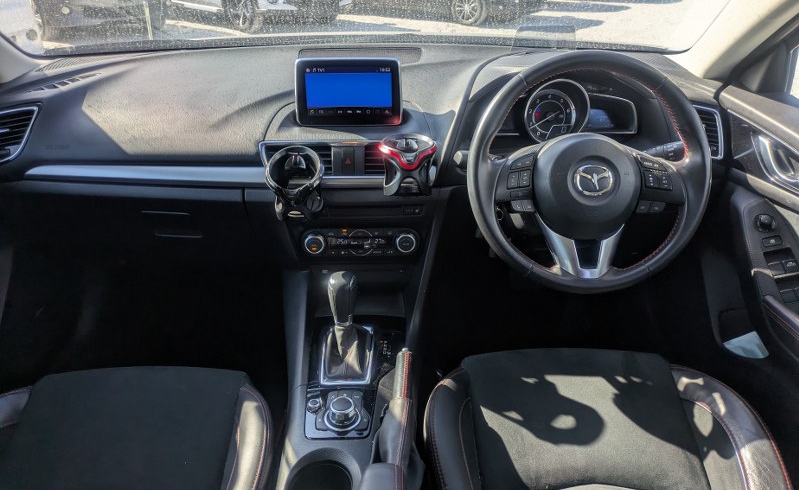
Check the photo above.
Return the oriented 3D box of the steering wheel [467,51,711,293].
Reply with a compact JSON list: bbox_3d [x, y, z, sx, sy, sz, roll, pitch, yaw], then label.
[{"bbox_3d":[0.287,-0.111,0.901,0.370,0.370,0.105,1,2,-2],"label":"steering wheel"}]

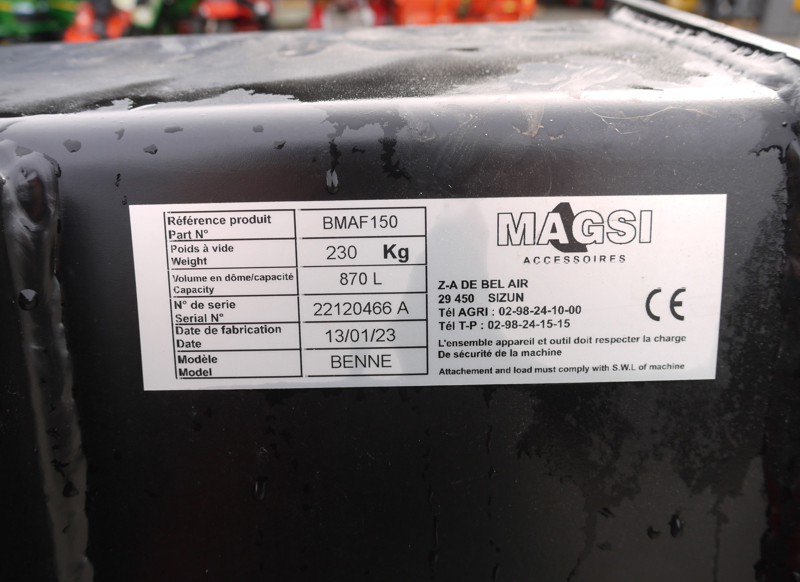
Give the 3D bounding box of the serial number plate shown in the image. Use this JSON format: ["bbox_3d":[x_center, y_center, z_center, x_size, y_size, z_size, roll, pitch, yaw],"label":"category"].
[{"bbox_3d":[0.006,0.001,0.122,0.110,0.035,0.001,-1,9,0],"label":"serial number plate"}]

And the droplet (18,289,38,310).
[{"bbox_3d":[-0.067,0.001,0.116,0.003,0.003,0.002,-1,9,0],"label":"droplet"}]

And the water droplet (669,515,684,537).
[{"bbox_3d":[0.055,0.047,0.129,0.003,0.004,0.001,-1,9,0],"label":"water droplet"}]

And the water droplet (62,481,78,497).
[{"bbox_3d":[-0.063,0.038,0.123,0.003,0.003,0.001,-1,9,0],"label":"water droplet"}]

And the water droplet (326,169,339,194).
[{"bbox_3d":[-0.012,-0.020,0.118,0.002,0.004,0.001,-1,9,0],"label":"water droplet"}]

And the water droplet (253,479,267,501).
[{"bbox_3d":[-0.028,0.039,0.127,0.002,0.004,0.001,-1,9,0],"label":"water droplet"}]

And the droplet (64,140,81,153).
[{"bbox_3d":[-0.059,-0.026,0.117,0.003,0.002,0.001,-1,-11,0],"label":"droplet"}]

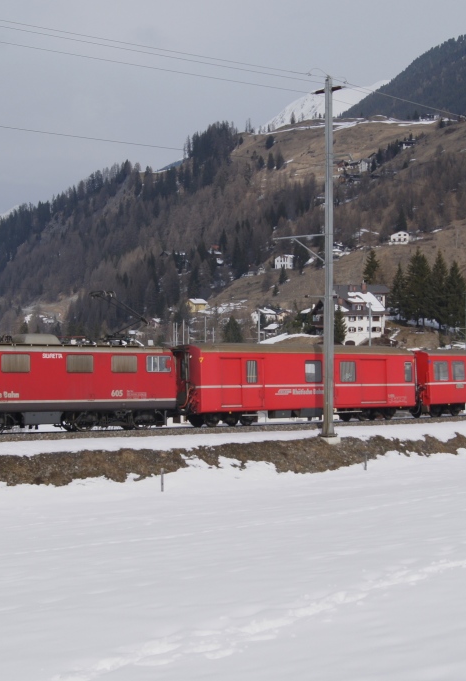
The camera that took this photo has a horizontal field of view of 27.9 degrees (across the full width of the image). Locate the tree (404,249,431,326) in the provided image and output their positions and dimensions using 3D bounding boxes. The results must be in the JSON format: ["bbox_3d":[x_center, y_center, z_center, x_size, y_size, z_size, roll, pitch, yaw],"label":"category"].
[{"bbox_3d":[40.271,-11.465,205.000,6.000,17.000,6.000,0,1,0],"label":"tree"}]

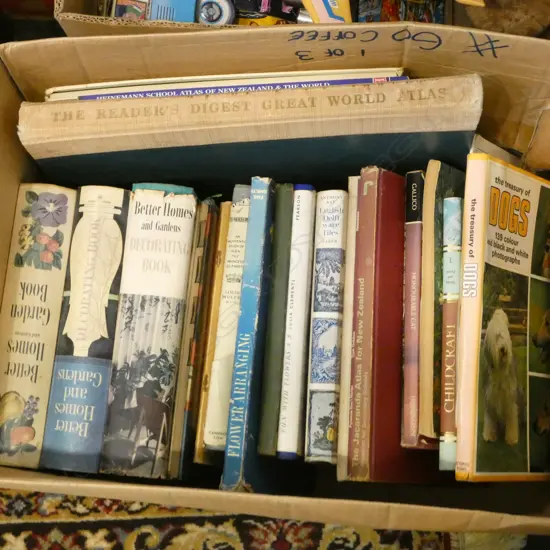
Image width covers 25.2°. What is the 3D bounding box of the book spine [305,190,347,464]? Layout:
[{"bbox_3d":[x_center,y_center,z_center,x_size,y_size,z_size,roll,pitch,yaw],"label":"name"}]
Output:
[{"bbox_3d":[0.079,0.062,1.185,0.029,0.185,0.245,-2,78,21],"label":"book spine"}]

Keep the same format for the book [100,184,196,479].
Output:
[{"bbox_3d":[-0.107,0.073,1.179,0.058,0.215,0.260,4,75,2],"label":"book"}]

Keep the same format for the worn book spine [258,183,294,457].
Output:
[{"bbox_3d":[0.028,0.056,1.184,0.018,0.180,0.246,0,78,17],"label":"worn book spine"}]

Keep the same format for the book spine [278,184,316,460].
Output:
[{"bbox_3d":[0.048,0.058,1.185,0.021,0.182,0.248,0,78,18],"label":"book spine"}]

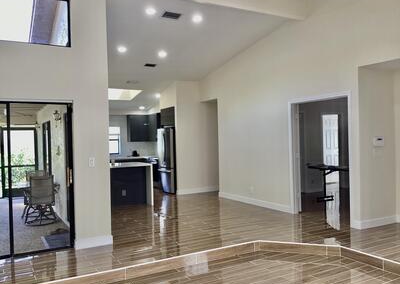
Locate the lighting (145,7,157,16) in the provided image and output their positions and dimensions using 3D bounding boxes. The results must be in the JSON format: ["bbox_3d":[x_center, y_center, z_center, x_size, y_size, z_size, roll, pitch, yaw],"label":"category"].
[{"bbox_3d":[-0.812,-2.151,5.870,0.170,0.030,0.170,-2,-9,-28],"label":"lighting"}]

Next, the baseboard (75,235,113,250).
[{"bbox_3d":[-1.457,1.374,4.916,0.497,0.125,0.017,-2,0,-28],"label":"baseboard"}]

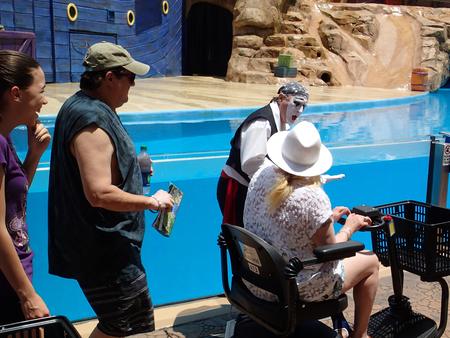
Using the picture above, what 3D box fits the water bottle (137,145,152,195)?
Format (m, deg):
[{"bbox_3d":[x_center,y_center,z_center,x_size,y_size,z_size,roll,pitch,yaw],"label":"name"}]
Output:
[{"bbox_3d":[-0.381,0.002,2.650,0.070,0.235,0.070,0,9,0],"label":"water bottle"}]

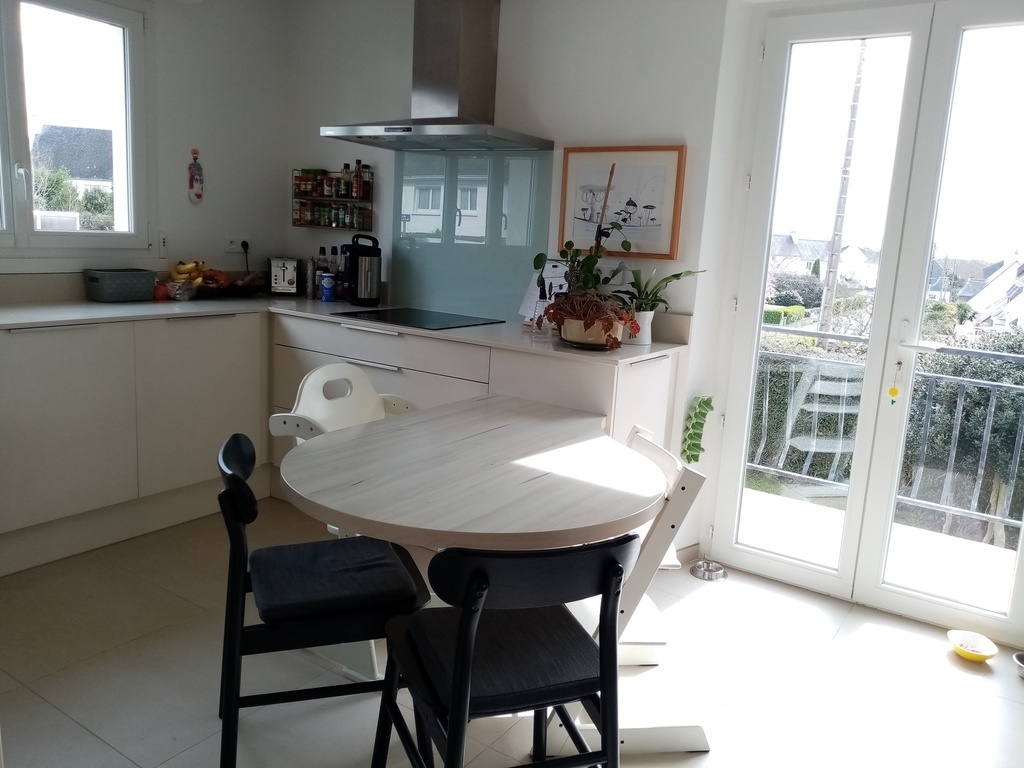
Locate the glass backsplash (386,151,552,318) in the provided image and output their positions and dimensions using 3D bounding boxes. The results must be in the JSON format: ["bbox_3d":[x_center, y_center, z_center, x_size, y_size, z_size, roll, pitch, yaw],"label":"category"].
[{"bbox_3d":[-0.221,-0.693,3.561,0.905,0.751,0.012,11,13,33],"label":"glass backsplash"}]

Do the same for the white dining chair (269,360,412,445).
[{"bbox_3d":[-0.438,0.391,2.465,0.530,0.885,0.460,11,13,33],"label":"white dining chair"}]

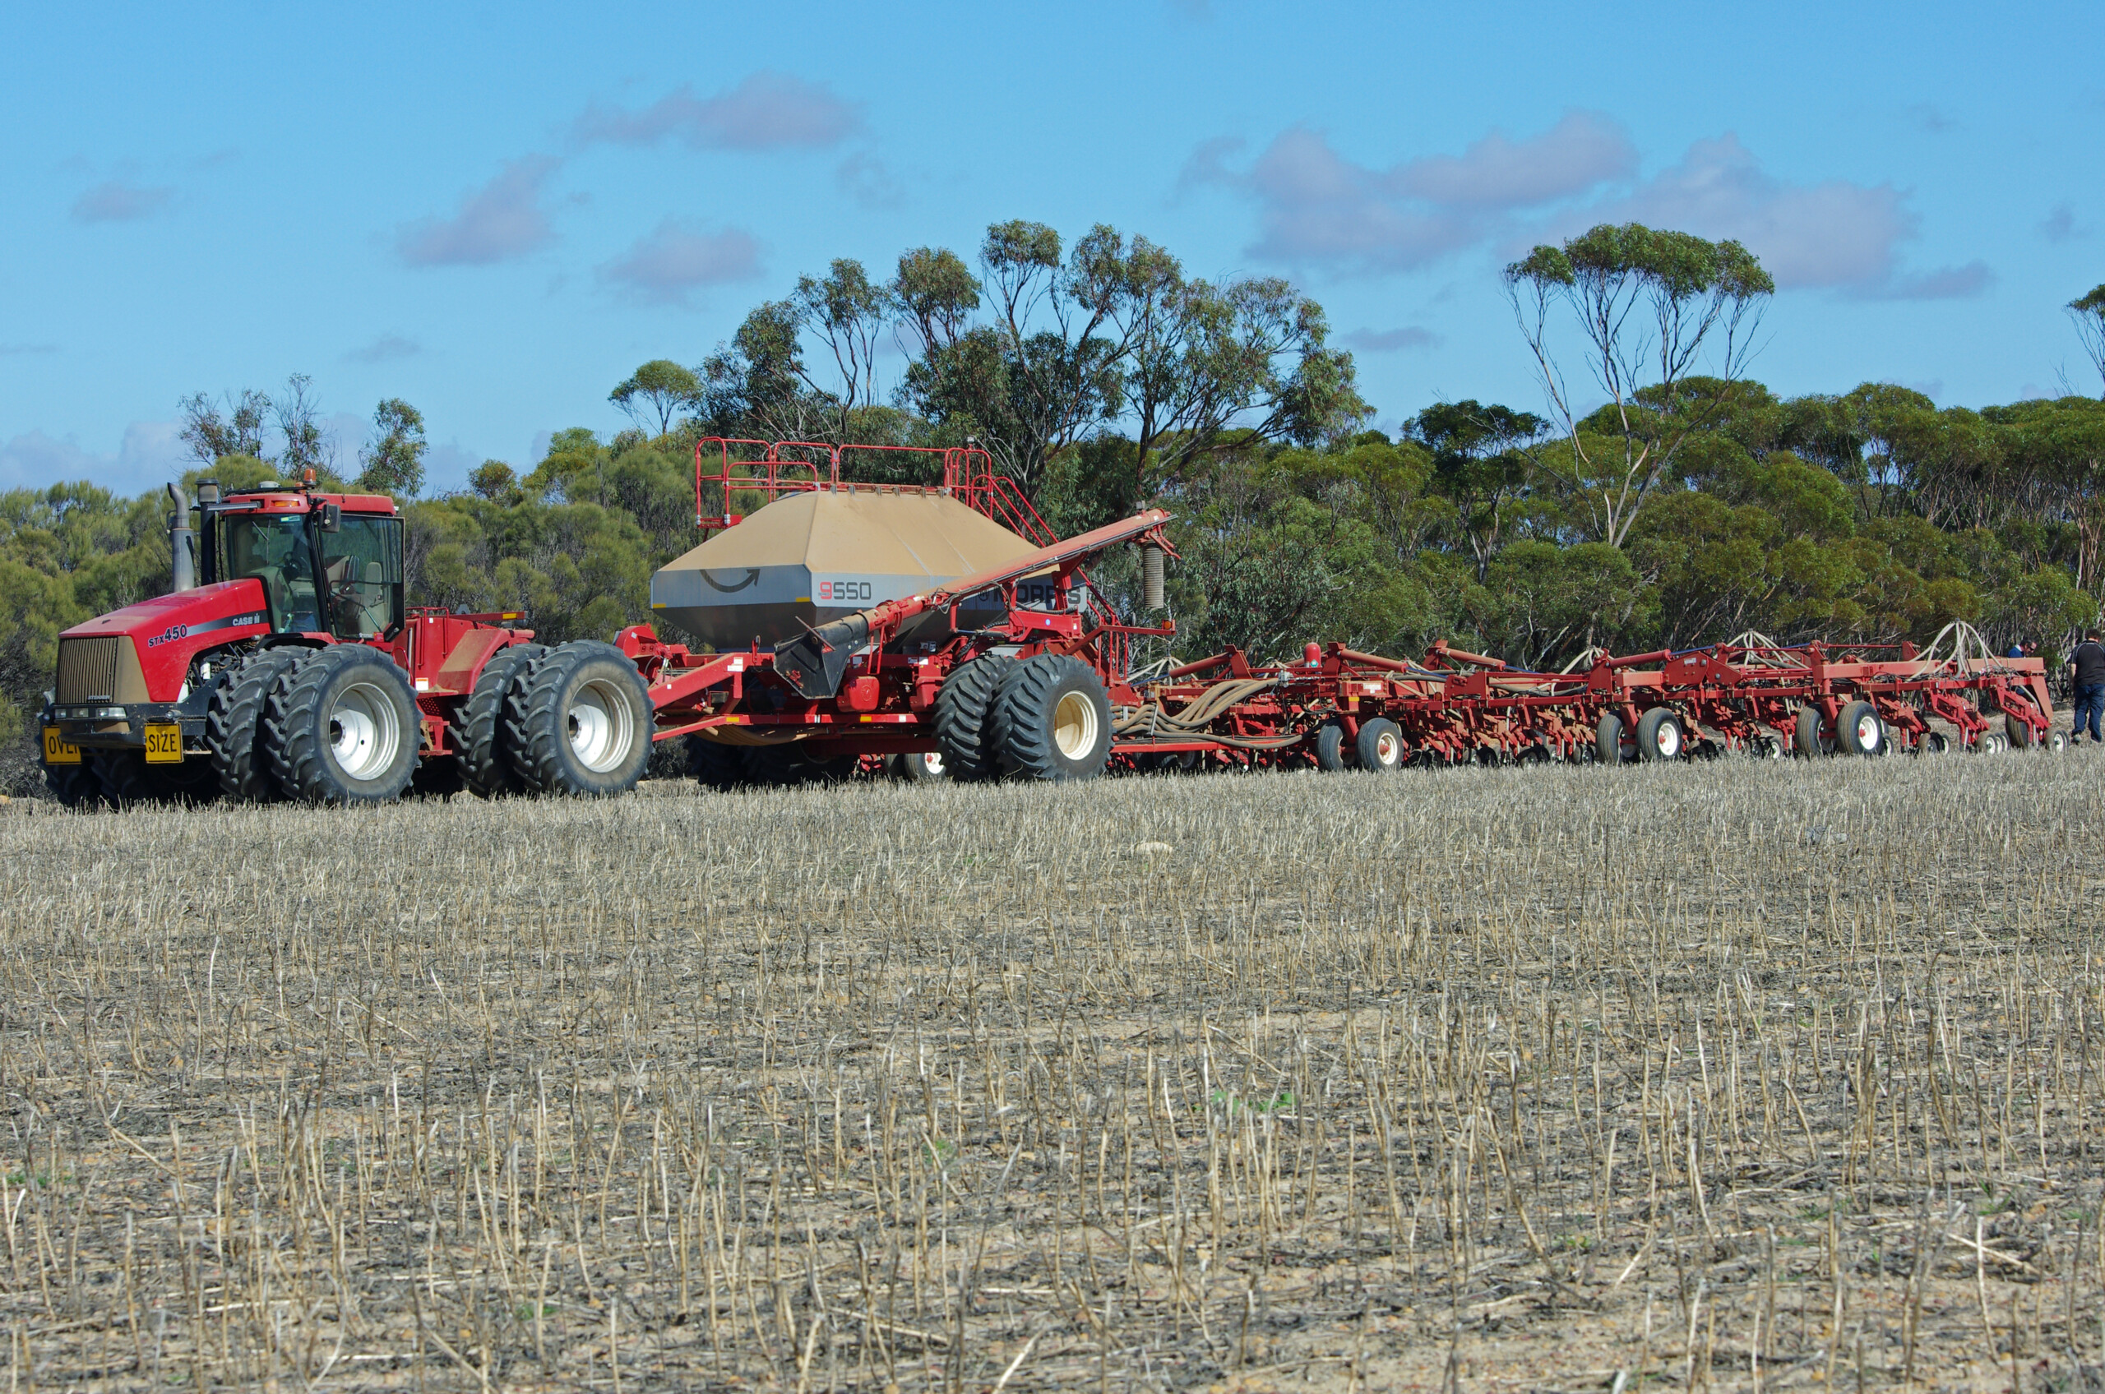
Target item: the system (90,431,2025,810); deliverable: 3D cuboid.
[{"bbox_3d":[-2.422,-1.059,90.909,19.500,4.700,27.700,-2,0,39],"label":"system"}]

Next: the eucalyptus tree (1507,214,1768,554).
[{"bbox_3d":[11.887,-4.503,142.000,5.400,10.240,5.200,-2,0,0],"label":"eucalyptus tree"}]

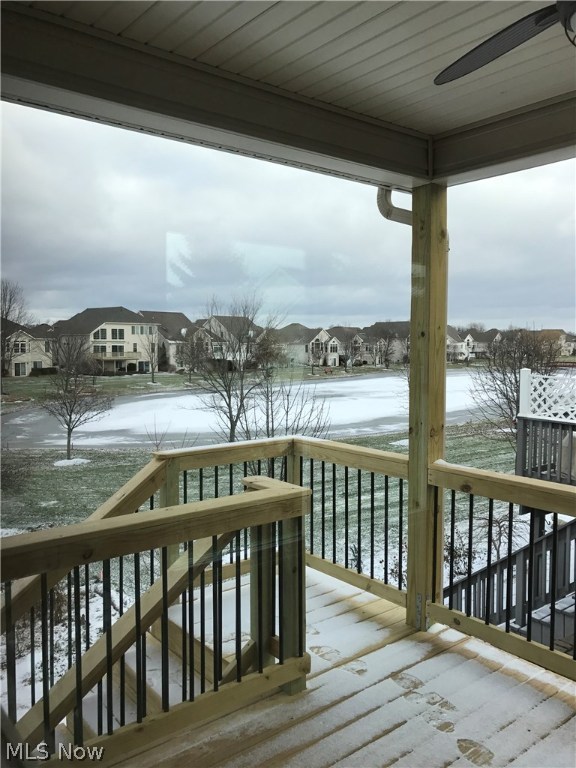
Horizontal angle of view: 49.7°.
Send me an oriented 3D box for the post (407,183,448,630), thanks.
[{"bbox_3d":[0.781,0.148,3.488,0.140,2.460,0.140,-3,5,-38],"label":"post"}]

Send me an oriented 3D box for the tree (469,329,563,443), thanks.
[{"bbox_3d":[9.101,0.631,24.466,3.888,5.613,3.771,1,4,20],"label":"tree"}]

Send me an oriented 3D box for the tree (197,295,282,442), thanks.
[{"bbox_3d":[-2.307,-0.361,28.667,3.909,7.485,3.791,0,4,-5],"label":"tree"}]

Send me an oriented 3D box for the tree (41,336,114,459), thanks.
[{"bbox_3d":[-9.599,0.640,28.141,3.373,5.569,3.272,-1,4,-19],"label":"tree"}]

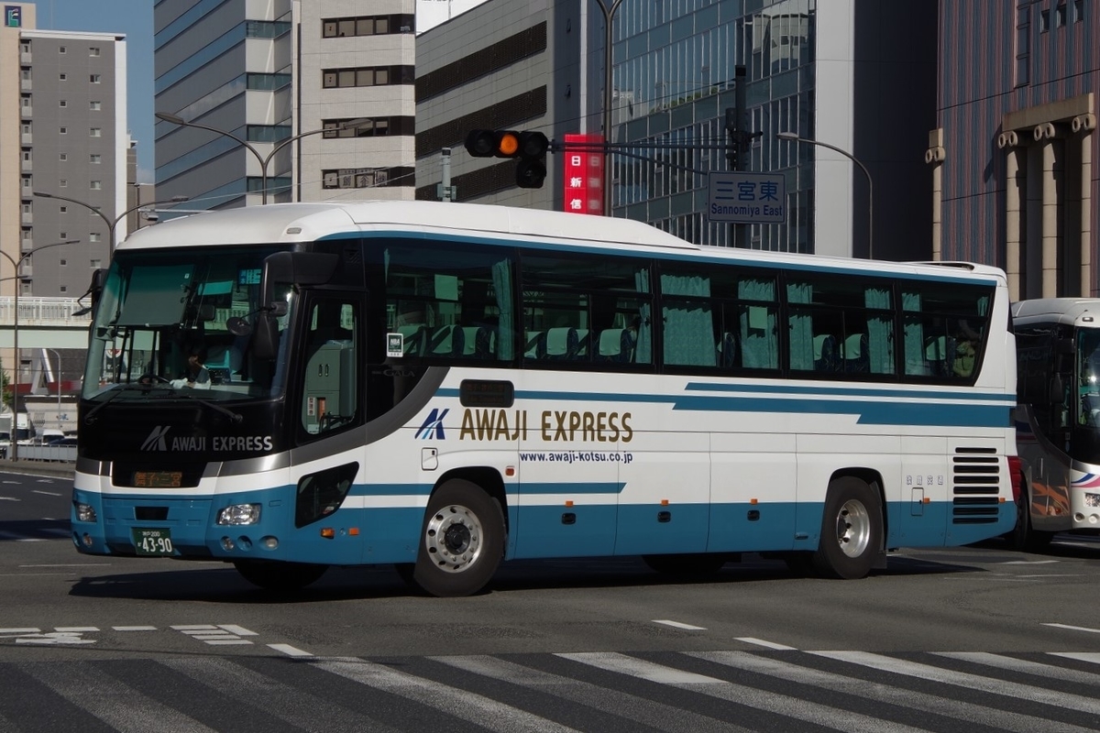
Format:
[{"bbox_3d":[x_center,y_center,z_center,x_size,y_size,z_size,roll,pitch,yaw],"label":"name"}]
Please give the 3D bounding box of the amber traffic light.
[{"bbox_3d":[-0.642,-3.096,41.000,1.200,0.890,0.420,1,-2,-15],"label":"amber traffic light"}]

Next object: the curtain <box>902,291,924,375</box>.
[{"bbox_3d":[3.950,-0.356,29.881,0.090,0.911,0.282,-2,-3,43],"label":"curtain"}]

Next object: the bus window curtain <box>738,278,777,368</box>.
[{"bbox_3d":[2.120,-0.435,27.922,0.090,0.926,0.534,-2,-3,43],"label":"bus window curtain"}]

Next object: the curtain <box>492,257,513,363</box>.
[{"bbox_3d":[-0.428,-0.516,25.192,0.090,0.941,0.197,-2,-3,43],"label":"curtain"}]

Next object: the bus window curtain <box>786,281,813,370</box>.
[{"bbox_3d":[2.592,-0.417,28.427,0.090,0.919,0.330,-2,-3,43],"label":"bus window curtain"}]

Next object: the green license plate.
[{"bbox_3d":[-3.332,1.471,23.100,0.440,0.220,0.025,-2,7,43],"label":"green license plate"}]

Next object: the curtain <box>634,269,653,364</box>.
[{"bbox_3d":[0.910,-0.477,26.625,0.090,0.919,0.167,-2,-3,43],"label":"curtain"}]

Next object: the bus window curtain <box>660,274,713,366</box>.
[{"bbox_3d":[1.358,-0.456,27.105,0.090,0.904,0.712,-2,-3,43],"label":"bus window curtain"}]

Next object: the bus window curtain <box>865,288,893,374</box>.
[{"bbox_3d":[3.530,-0.378,29.432,0.090,0.922,0.397,-2,-3,43],"label":"bus window curtain"}]

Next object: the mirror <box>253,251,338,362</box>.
[{"bbox_3d":[-2.118,-0.500,22.900,0.300,0.870,0.700,-2,-3,43],"label":"mirror"}]

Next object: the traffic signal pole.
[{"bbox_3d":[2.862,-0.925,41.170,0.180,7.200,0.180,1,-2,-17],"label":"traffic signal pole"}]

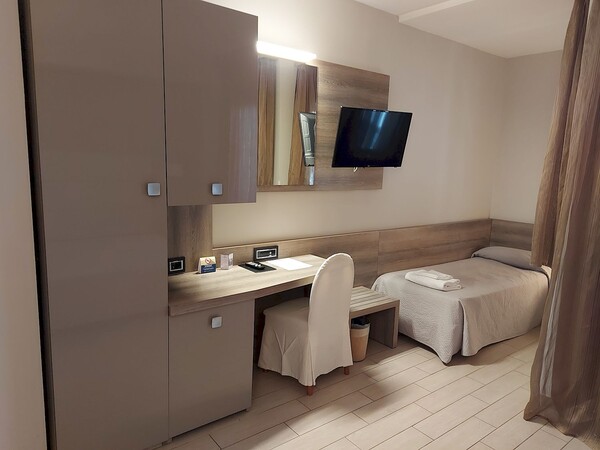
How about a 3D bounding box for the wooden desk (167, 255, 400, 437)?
[{"bbox_3d":[-0.074,0.683,2.974,1.940,0.753,0.560,-5,11,-37],"label":"wooden desk"}]

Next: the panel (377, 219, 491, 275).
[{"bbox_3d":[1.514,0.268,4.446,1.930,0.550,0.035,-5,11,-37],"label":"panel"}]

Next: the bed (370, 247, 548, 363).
[{"bbox_3d":[1.728,0.647,4.125,1.980,0.590,0.865,-5,11,-37],"label":"bed"}]

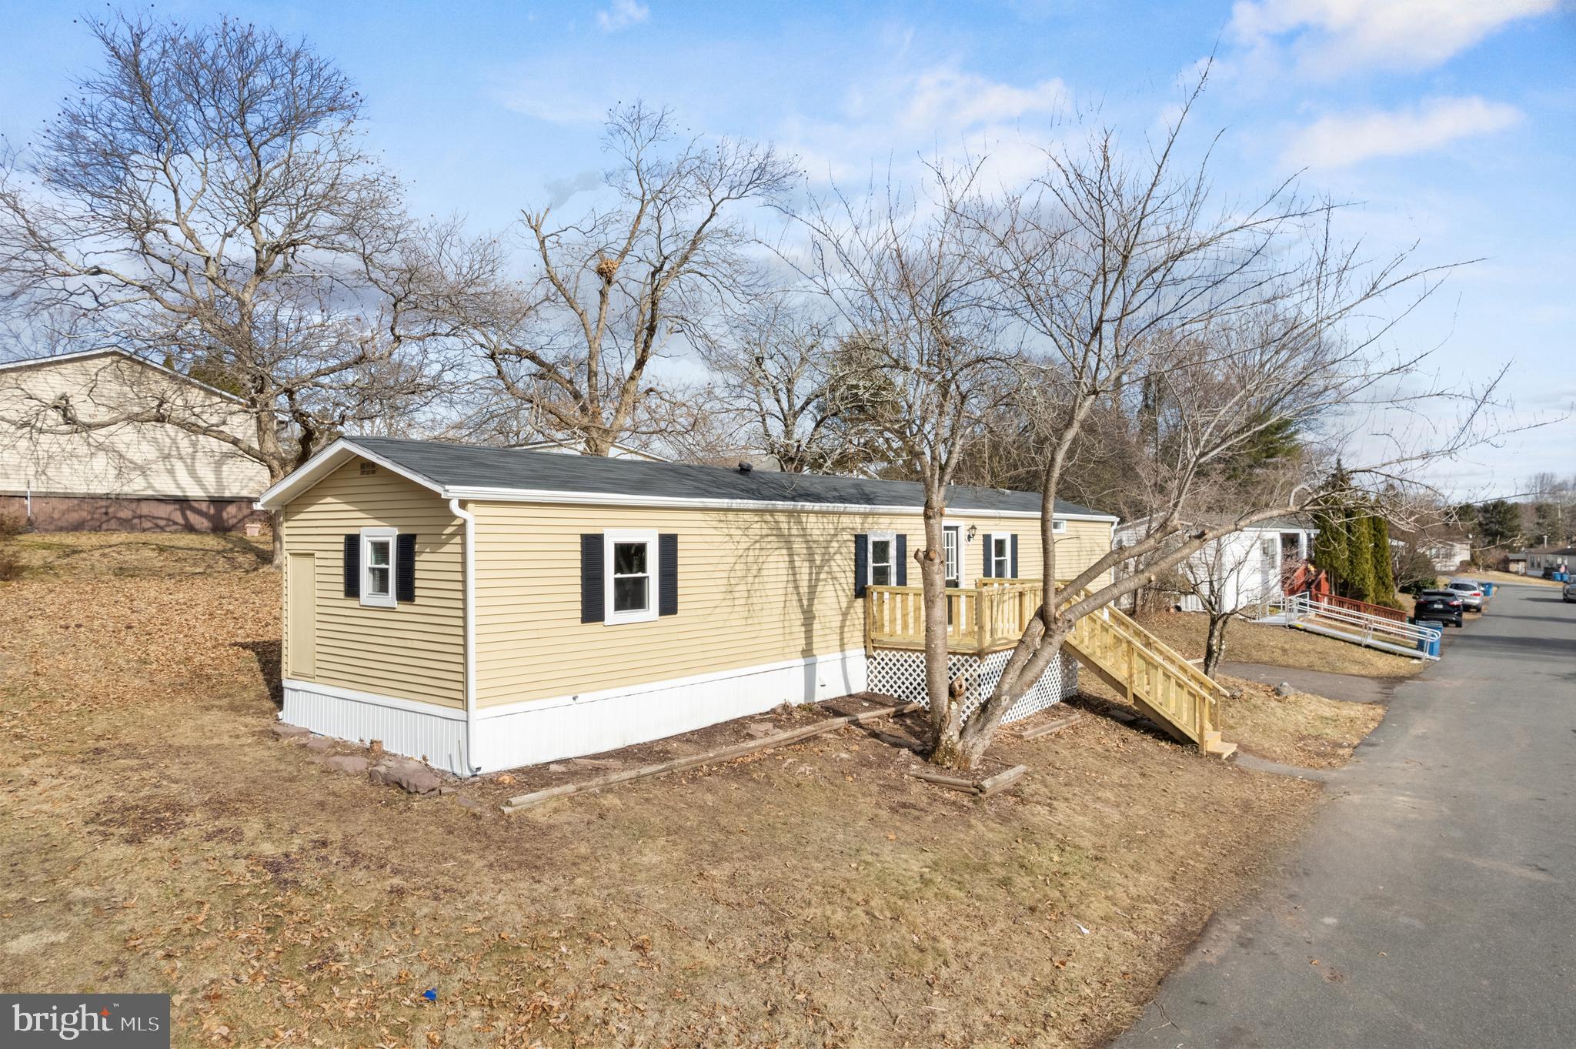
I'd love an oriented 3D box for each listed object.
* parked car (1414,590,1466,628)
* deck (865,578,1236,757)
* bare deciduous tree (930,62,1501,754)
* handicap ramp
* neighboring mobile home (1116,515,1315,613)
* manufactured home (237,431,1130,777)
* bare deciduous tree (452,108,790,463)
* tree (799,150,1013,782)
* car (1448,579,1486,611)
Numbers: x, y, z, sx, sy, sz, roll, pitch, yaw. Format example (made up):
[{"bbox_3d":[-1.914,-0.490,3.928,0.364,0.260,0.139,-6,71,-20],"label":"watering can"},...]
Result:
[{"bbox_3d":[29.950,3.757,44.200,1.850,1.680,4.600,-1,-1,38],"label":"parked car"},{"bbox_3d":[4.678,2.476,16.763,5.100,2.850,4.350,-1,-1,38],"label":"deck"},{"bbox_3d":[4.574,-0.999,12.119,6.500,8.550,4.600,-1,-1,38],"label":"bare deciduous tree"},{"bbox_3d":[18.880,3.428,32.472,5.300,2.000,1.800,-1,-1,38],"label":"handicap ramp"},{"bbox_3d":[19.647,1.492,42.848,4.550,3.700,18.100,-1,-1,38],"label":"neighboring mobile home"},{"bbox_3d":[0.976,1.004,19.703,4.580,3.820,20.670,-1,-1,38],"label":"manufactured home"},{"bbox_3d":[-4.500,-5.271,27.000,9.500,12.800,9.000,0,-1,0],"label":"bare deciduous tree"},{"bbox_3d":[1.620,-0.883,13.150,3.200,8.300,3.500,0,-1,0],"label":"tree"},{"bbox_3d":[38.300,3.916,54.400,1.870,1.660,4.650,-1,-1,38],"label":"car"}]

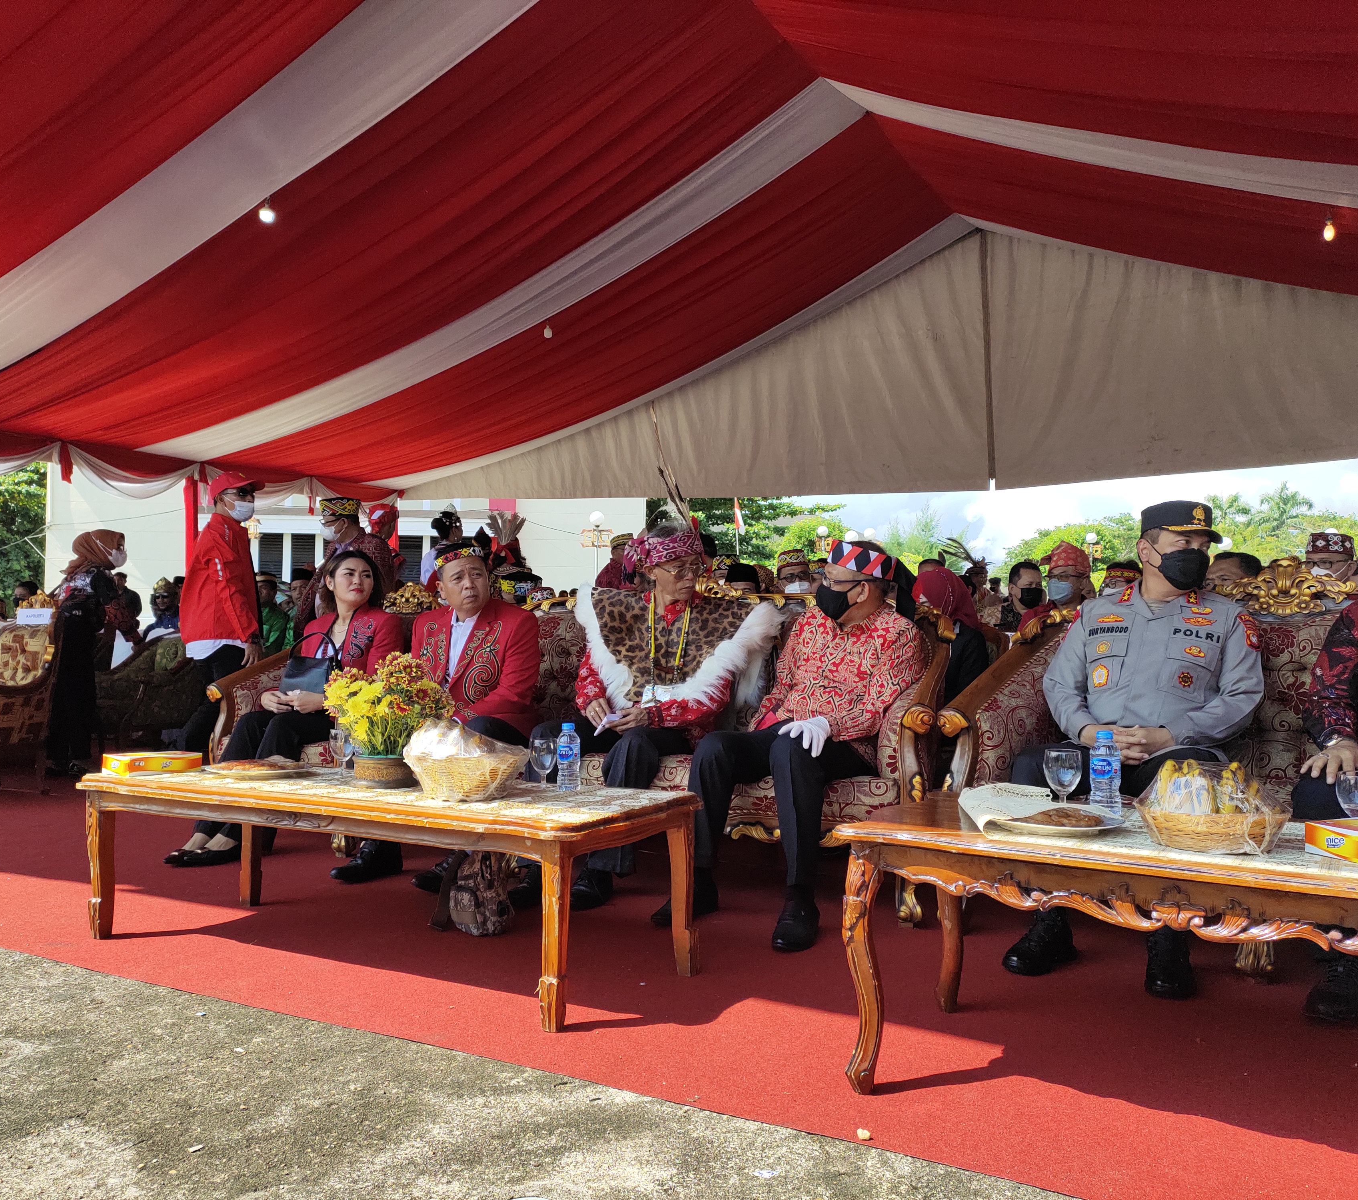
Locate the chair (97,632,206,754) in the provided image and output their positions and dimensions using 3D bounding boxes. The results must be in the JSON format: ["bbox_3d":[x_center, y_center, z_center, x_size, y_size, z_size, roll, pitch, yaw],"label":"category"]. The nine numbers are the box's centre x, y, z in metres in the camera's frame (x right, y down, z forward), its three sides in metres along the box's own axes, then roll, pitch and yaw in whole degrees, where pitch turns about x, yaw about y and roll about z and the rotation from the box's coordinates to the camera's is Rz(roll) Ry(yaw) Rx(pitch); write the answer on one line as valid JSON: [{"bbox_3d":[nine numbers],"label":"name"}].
[{"bbox_3d":[-3.957,0.637,8.779,0.760,1.030,0.800,-1,-3,31],"label":"chair"}]

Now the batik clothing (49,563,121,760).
[{"bbox_3d":[-3.814,0.419,7.679,0.420,1.270,0.430,1,-2,-18],"label":"batik clothing"}]

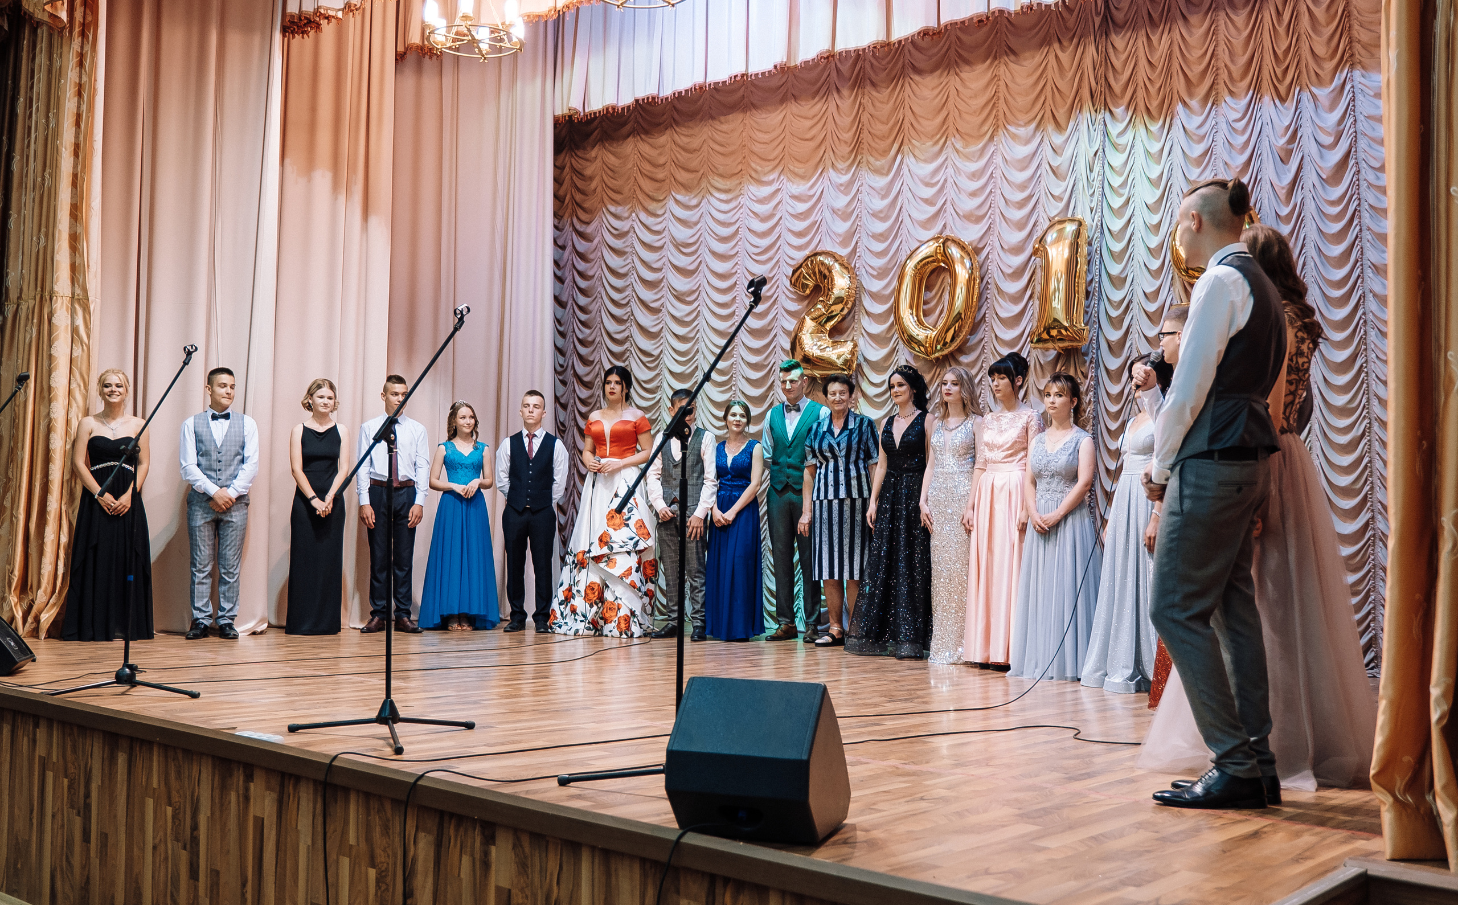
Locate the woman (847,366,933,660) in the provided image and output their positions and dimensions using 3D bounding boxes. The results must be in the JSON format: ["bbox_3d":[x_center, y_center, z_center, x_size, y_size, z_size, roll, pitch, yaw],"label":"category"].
[{"bbox_3d":[0.995,0.346,8.400,0.540,1.761,0.500,-1,-3,33],"label":"woman"}]

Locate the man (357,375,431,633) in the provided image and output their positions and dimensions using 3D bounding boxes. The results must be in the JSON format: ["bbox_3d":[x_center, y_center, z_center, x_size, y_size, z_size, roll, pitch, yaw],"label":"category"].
[{"bbox_3d":[-2.383,0.349,9.800,0.530,1.797,0.320,1,-3,-16],"label":"man"}]

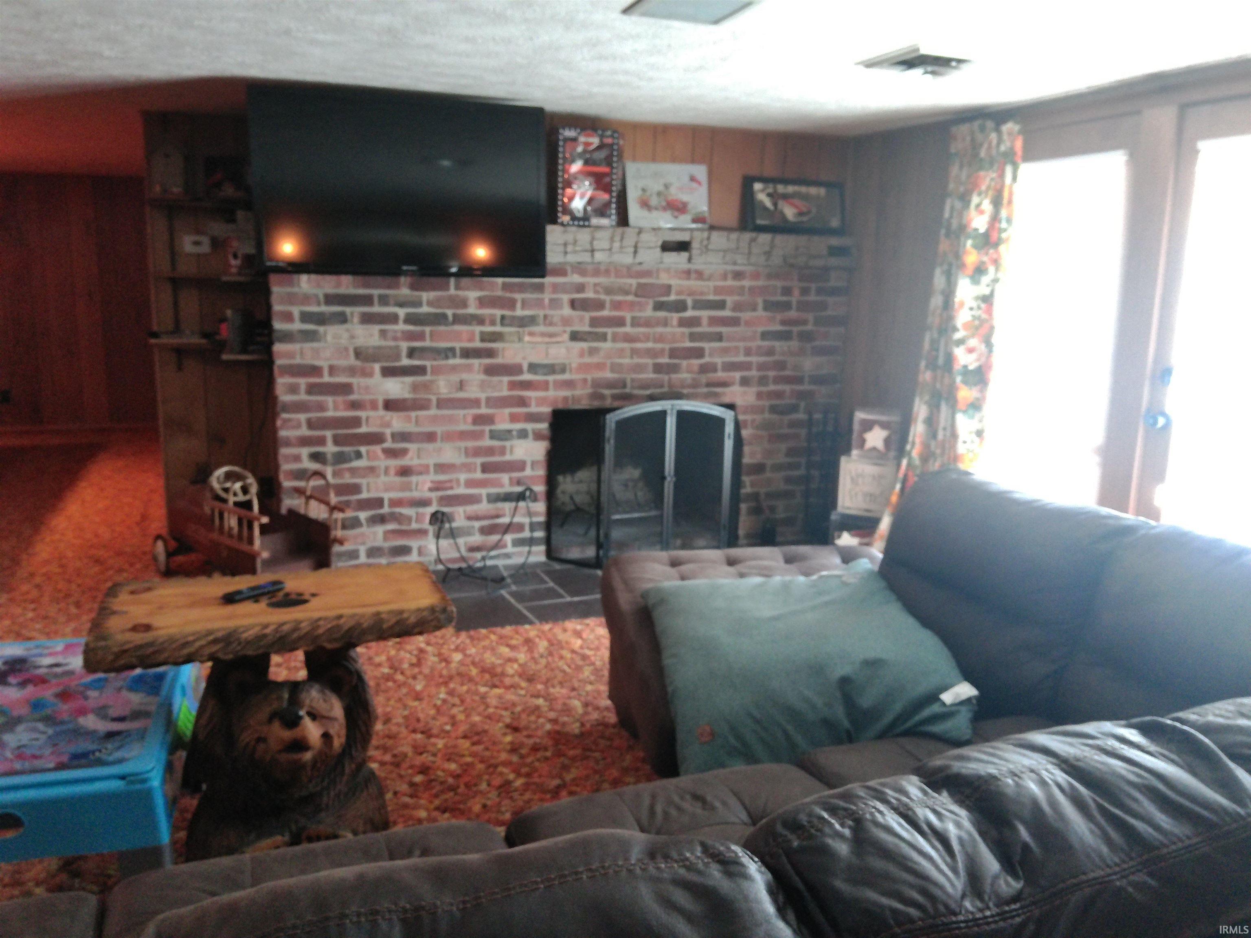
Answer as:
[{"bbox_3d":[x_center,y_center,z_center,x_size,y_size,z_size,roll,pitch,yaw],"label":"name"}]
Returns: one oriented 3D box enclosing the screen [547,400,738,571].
[{"bbox_3d":[0.157,0.047,4.539,1.031,0.786,0.262,-3,12,-19],"label":"screen"}]

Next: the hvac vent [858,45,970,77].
[{"bbox_3d":[0.940,-1.270,2.959,0.301,0.033,0.284,-3,12,-19],"label":"hvac vent"}]

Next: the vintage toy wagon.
[{"bbox_3d":[-1.627,0.253,4.054,0.914,0.502,0.413,9,14,36],"label":"vintage toy wagon"}]

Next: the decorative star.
[{"bbox_3d":[1.198,-0.147,4.482,0.153,0.145,0.022,10,14,37],"label":"decorative star"}]

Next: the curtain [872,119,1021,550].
[{"bbox_3d":[1.348,-0.446,4.053,0.167,1.974,0.613,-3,12,-19],"label":"curtain"}]

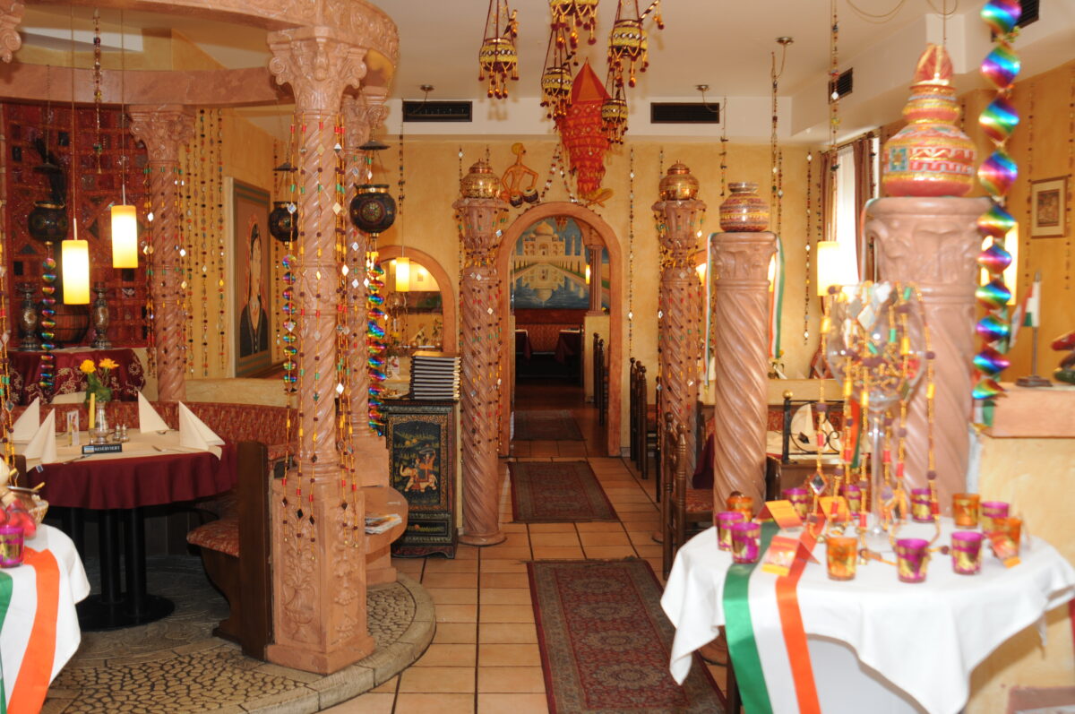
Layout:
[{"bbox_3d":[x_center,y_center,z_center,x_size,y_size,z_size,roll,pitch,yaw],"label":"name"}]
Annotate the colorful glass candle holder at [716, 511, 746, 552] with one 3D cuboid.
[{"bbox_3d":[0.386,0.349,2.147,0.054,0.068,0.054,0,4,-3],"label":"colorful glass candle holder"}]

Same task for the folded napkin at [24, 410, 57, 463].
[{"bbox_3d":[-2.144,0.343,4.623,0.155,0.205,0.170,-3,6,-37],"label":"folded napkin"}]

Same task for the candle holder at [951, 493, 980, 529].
[{"bbox_3d":[0.932,0.337,2.336,0.054,0.068,0.054,0,4,-3],"label":"candle holder"}]

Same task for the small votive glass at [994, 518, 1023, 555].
[{"bbox_3d":[0.919,0.353,2.103,0.054,0.068,0.054,0,4,-3],"label":"small votive glass"}]

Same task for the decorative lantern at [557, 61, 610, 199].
[{"bbox_3d":[0.324,-1.504,7.109,0.410,0.920,0.410,0,4,-3],"label":"decorative lantern"}]

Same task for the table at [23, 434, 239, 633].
[{"bbox_3d":[-1.918,0.800,4.964,1.140,0.770,1.140,0,4,-3],"label":"table"}]

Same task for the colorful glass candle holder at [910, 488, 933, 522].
[{"bbox_3d":[0.857,0.333,2.393,0.054,0.068,0.054,0,4,-3],"label":"colorful glass candle holder"}]

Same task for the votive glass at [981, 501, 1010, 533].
[{"bbox_3d":[1.001,0.357,2.344,0.061,0.070,0.061,2,5,23],"label":"votive glass"}]

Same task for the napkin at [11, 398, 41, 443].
[{"bbox_3d":[-2.453,0.299,5.175,0.140,0.200,0.150,1,5,15],"label":"napkin"}]

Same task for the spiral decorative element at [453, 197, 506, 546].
[{"bbox_3d":[-0.342,0.005,6.630,0.330,2.280,0.330,0,4,-3],"label":"spiral decorative element"}]

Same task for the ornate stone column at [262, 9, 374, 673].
[{"bbox_3d":[-0.886,-0.009,4.344,0.300,2.515,0.300,2,5,25],"label":"ornate stone column"}]

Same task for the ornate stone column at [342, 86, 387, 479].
[{"bbox_3d":[-0.921,-0.095,5.464,0.300,2.505,0.300,-3,6,-32],"label":"ornate stone column"}]

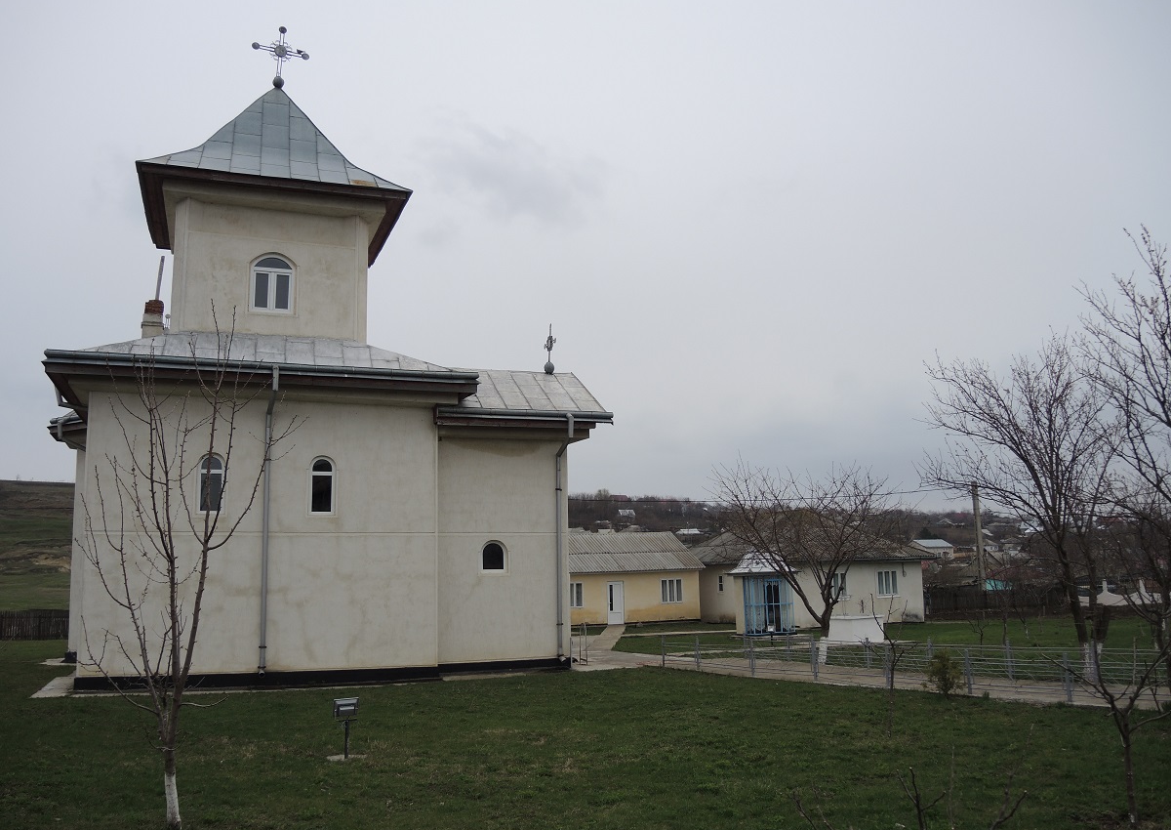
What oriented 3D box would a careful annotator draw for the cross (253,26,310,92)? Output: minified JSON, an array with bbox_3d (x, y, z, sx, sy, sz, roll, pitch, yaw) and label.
[{"bbox_3d":[-9.093,-10.589,28.250,1.620,1.950,0.320,2,-9,-21],"label":"cross"}]

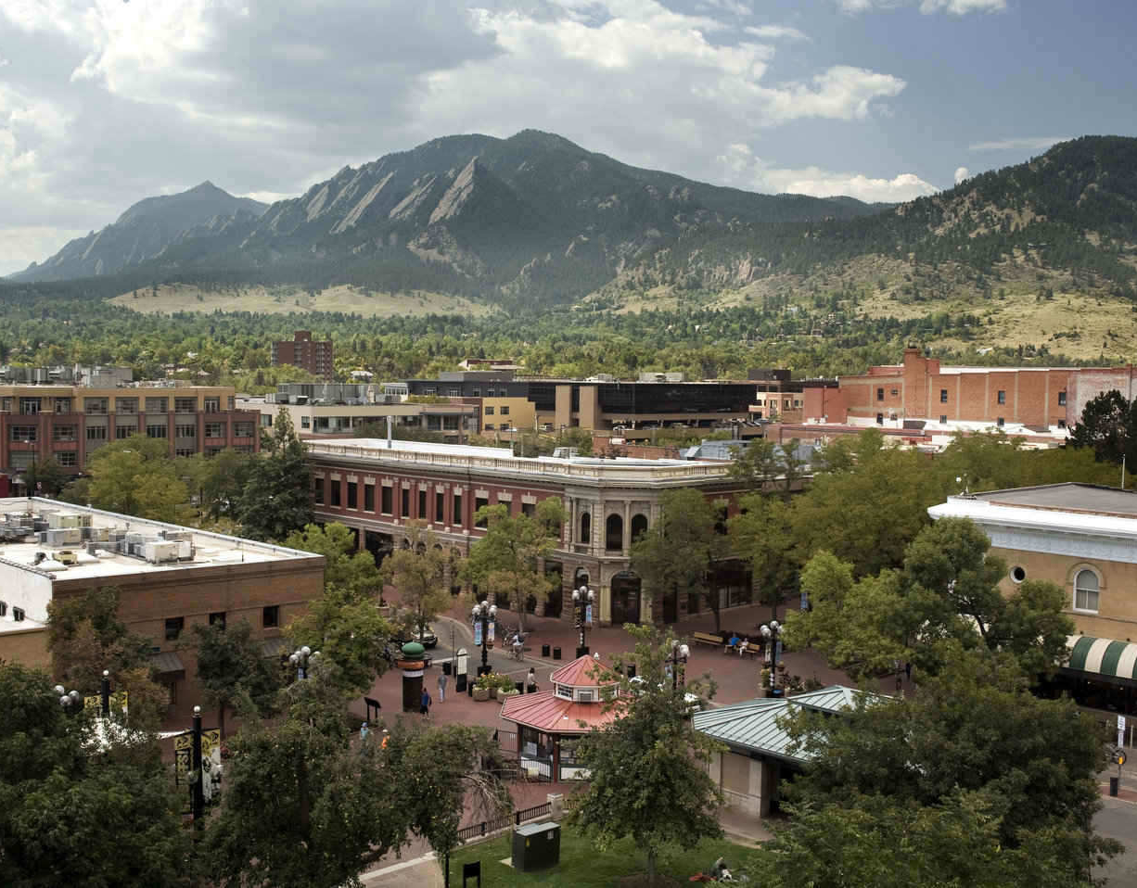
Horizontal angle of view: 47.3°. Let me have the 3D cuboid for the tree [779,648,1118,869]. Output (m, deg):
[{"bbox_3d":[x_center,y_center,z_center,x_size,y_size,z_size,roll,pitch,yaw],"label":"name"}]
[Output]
[{"bbox_3d":[11.631,11.380,39.963,10.444,10.306,10.444,1,3,17],"label":"tree"}]

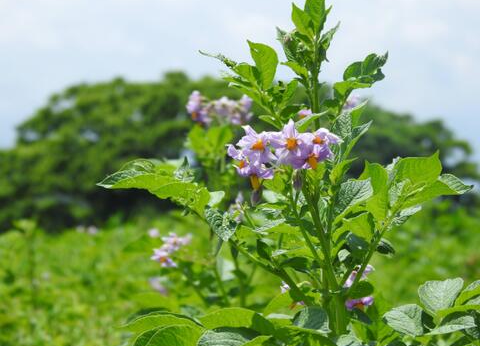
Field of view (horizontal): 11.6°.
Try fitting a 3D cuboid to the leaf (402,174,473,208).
[{"bbox_3d":[0.145,0.013,1.730,0.050,0.010,0.028,-10,-28,5],"label":"leaf"}]

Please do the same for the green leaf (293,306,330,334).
[{"bbox_3d":[0.052,0.107,1.730,0.024,0.007,0.026,-16,41,-10],"label":"green leaf"}]

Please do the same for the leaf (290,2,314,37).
[{"bbox_3d":[0.043,-0.104,1.610,0.017,0.024,0.014,0,-1,18],"label":"leaf"}]

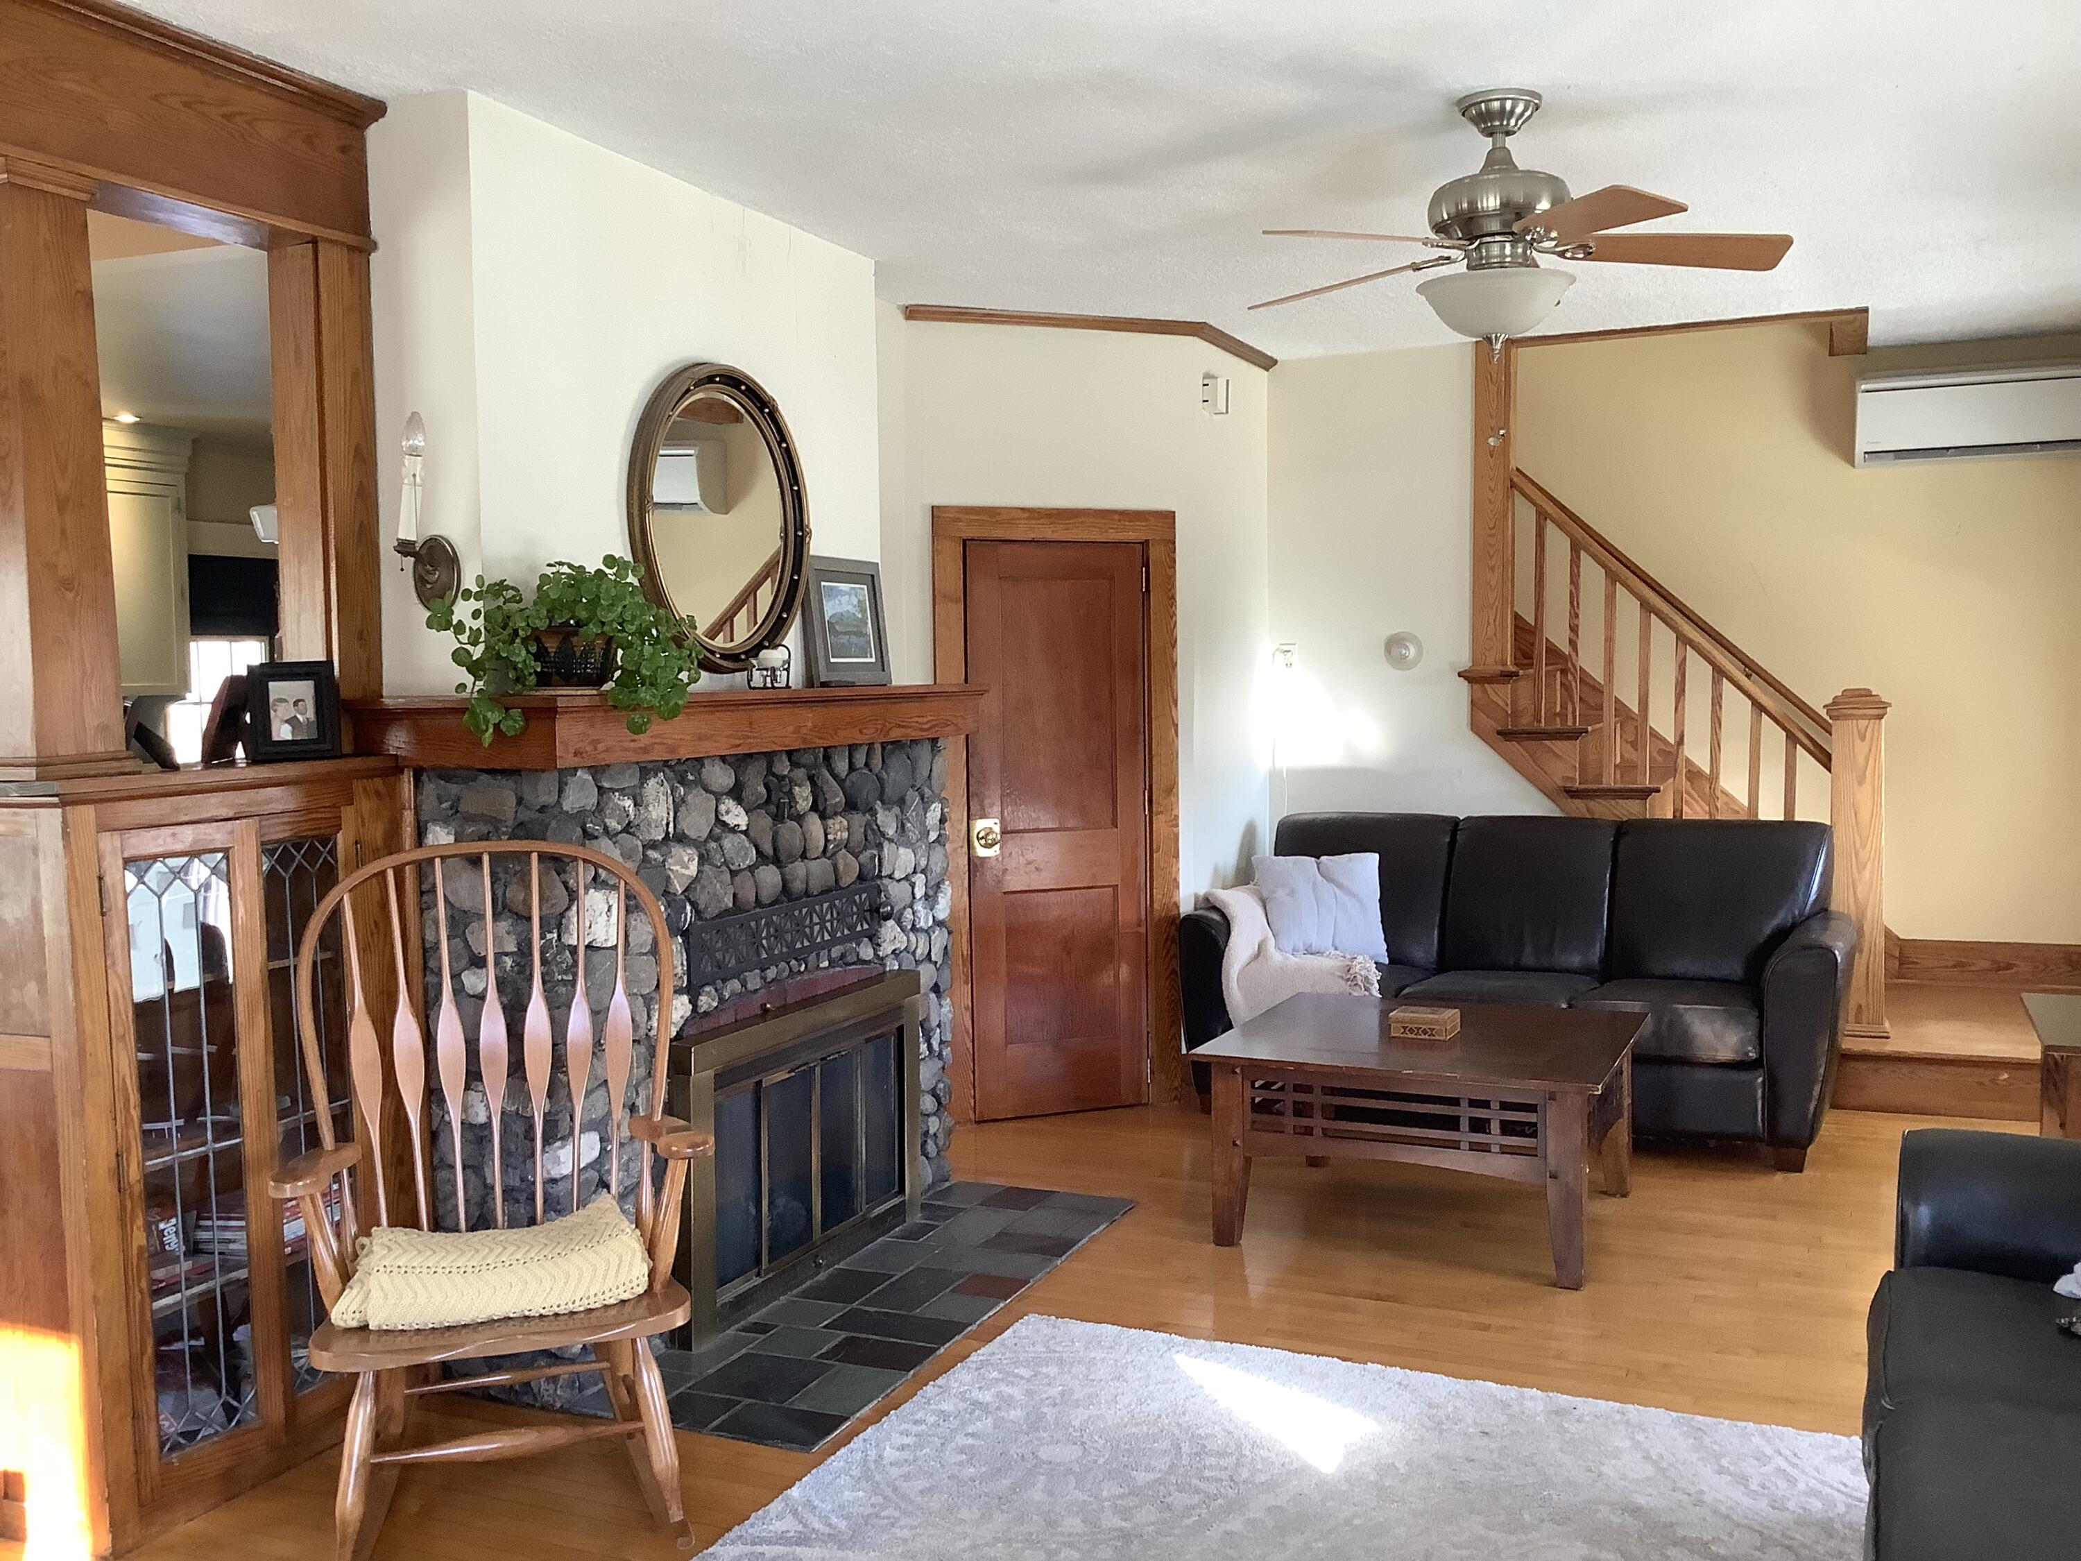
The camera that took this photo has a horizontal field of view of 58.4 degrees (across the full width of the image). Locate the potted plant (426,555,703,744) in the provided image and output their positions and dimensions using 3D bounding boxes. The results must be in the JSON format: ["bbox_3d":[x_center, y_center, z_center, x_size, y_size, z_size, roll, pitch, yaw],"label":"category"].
[{"bbox_3d":[-0.965,-0.269,3.802,0.390,0.367,0.405,1,4,23],"label":"potted plant"}]

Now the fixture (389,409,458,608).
[{"bbox_3d":[-1.232,-0.527,3.690,0.117,0.390,0.100,1,4,23],"label":"fixture"}]

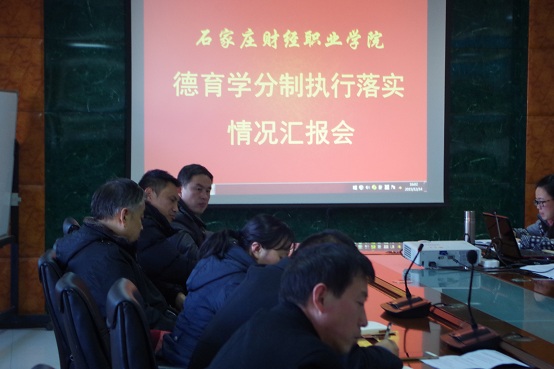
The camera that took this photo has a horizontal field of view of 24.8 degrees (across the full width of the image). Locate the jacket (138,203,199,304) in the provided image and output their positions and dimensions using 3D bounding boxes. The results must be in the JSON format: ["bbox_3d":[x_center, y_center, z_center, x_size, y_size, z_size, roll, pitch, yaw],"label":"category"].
[{"bbox_3d":[-0.530,0.384,5.460,0.480,0.660,0.520,0,3,-8],"label":"jacket"}]

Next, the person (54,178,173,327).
[{"bbox_3d":[-0.460,0.609,4.720,0.800,1.270,0.550,-1,4,-19],"label":"person"}]

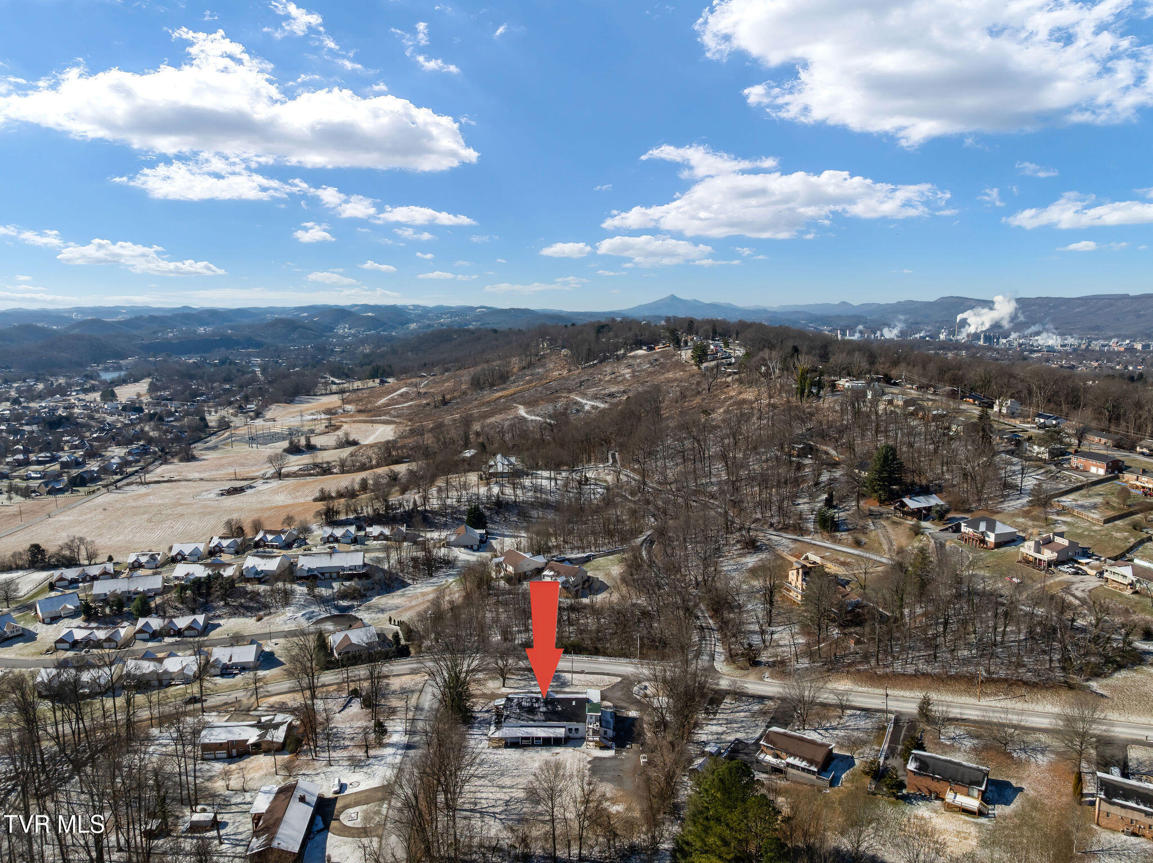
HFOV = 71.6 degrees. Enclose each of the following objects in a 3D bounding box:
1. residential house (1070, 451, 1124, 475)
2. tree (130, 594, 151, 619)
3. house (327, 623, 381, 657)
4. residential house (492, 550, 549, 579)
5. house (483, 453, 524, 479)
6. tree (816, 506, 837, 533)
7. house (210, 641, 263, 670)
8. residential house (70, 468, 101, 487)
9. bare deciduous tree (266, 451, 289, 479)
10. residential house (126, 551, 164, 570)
[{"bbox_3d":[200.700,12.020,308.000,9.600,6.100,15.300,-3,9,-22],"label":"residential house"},{"bbox_3d":[-173.540,69.690,318.000,8.000,9.900,8.000,0,8,0],"label":"tree"},{"bbox_3d":[-74.379,68.654,266.611,14.000,6.300,16.000,-4,9,-25],"label":"house"},{"bbox_3d":[-22.105,50.826,313.093,16.500,8.000,13.000,-6,10,-34],"label":"residential house"},{"bbox_3d":[-38.345,18.369,421.698,19.000,10.500,13.500,0,8,0],"label":"house"},{"bbox_3d":[85.580,30.330,274.000,6.890,9.480,6.890,0,8,0],"label":"tree"},{"bbox_3d":[-114.520,75.610,270.770,13.800,6.200,14.800,-1,9,-9],"label":"house"},{"bbox_3d":[-376.000,36.140,612.410,11.200,9.000,17.500,0,9,0],"label":"residential house"},{"bbox_3d":[-211.090,24.210,564.740,15.620,20.720,15.620,0,9,0],"label":"bare deciduous tree"},{"bbox_3d":[-221.820,65.520,413.280,14.000,5.900,15.500,-2,9,-12],"label":"residential house"}]

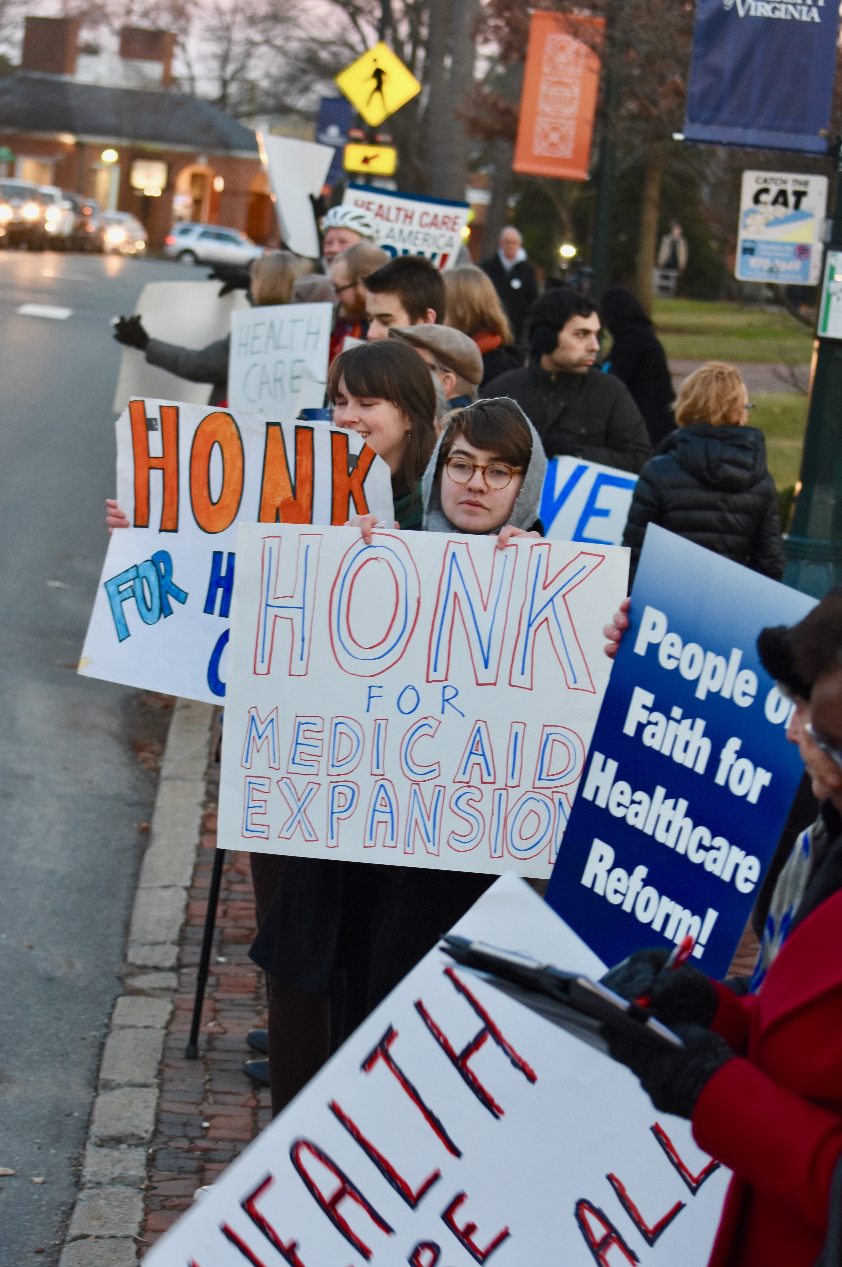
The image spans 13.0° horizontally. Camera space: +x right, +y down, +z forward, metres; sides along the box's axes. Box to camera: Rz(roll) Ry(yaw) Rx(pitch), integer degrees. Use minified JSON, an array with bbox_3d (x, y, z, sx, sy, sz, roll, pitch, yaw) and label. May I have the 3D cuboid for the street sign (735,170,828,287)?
[{"bbox_3d":[1.249,-1.404,12.800,0.300,0.380,0.020,5,6,-1],"label":"street sign"}]

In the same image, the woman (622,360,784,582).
[{"bbox_3d":[0.690,0.108,9.592,0.460,1.635,0.360,6,7,8],"label":"woman"}]

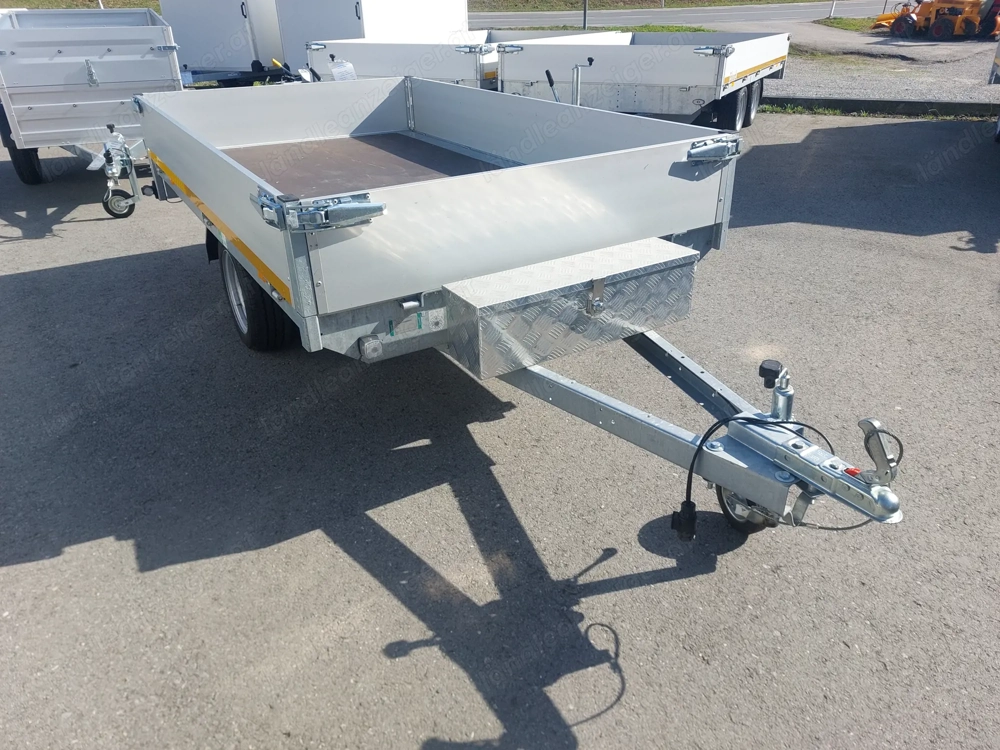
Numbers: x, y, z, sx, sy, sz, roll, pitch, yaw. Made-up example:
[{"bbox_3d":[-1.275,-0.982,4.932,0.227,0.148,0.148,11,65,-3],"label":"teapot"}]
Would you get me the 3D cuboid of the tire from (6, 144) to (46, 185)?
[{"bbox_3d":[-4.001,-1.896,5.804,0.175,0.580,0.580,-12,30,-21],"label":"tire"}]

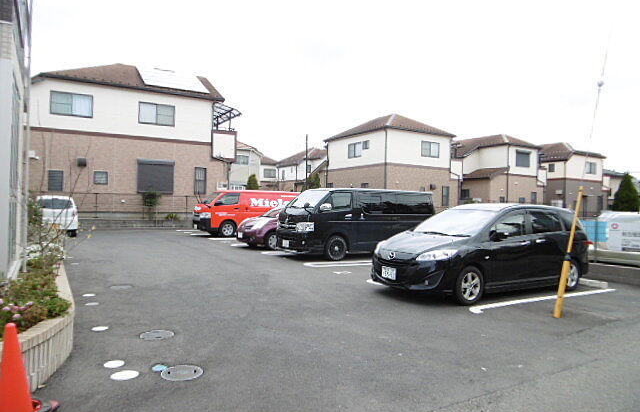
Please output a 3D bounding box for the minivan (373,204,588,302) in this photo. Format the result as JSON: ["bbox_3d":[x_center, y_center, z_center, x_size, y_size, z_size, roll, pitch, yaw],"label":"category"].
[{"bbox_3d":[3.132,0.757,8.373,4.585,1.615,1.750,1,0,-30],"label":"minivan"}]

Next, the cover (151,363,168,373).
[{"bbox_3d":[-1.412,1.447,3.929,0.165,0.020,0.165,1,0,-31],"label":"cover"}]

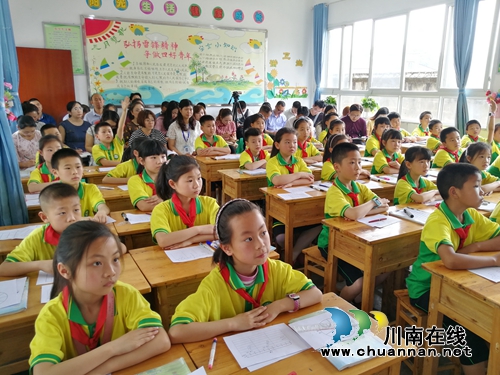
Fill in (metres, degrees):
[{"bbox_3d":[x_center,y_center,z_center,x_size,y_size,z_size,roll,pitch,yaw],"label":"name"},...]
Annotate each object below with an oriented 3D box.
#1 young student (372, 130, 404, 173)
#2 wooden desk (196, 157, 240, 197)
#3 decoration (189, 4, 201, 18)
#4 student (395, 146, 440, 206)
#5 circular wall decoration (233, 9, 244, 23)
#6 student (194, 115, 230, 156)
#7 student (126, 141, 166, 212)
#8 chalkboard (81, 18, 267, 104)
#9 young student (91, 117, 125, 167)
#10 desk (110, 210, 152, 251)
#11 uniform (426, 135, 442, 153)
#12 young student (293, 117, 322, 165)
[{"bbox_3d":[1.452,-0.004,3.856,0.420,1.120,0.620,-8,16,-28],"label":"young student"},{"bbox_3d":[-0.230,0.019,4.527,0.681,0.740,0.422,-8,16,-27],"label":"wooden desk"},{"bbox_3d":[-0.941,-3.018,6.683,0.225,0.225,0.020,-8,16,-28],"label":"decoration"},{"bbox_3d":[1.204,0.245,2.803,0.420,1.080,0.560,-8,16,-26],"label":"student"},{"bbox_3d":[-0.197,-3.093,7.038,0.226,0.228,0.020,-7,15,-26],"label":"circular wall decoration"},{"bbox_3d":[-0.480,-0.253,4.648,0.420,1.216,0.550,-6,15,-22],"label":"student"},{"bbox_3d":[-0.612,0.282,2.629,0.420,1.190,0.620,-8,16,-28],"label":"student"},{"bbox_3d":[-1.039,-1.985,6.364,3.034,1.270,0.050,-8,16,-27],"label":"chalkboard"},{"bbox_3d":[-1.427,-0.129,3.995,0.420,1.220,0.550,-8,16,-26],"label":"young student"},{"bbox_3d":[-0.515,0.518,2.499,0.610,0.710,0.410,-8,16,-26],"label":"desk"},{"bbox_3d":[2.363,-0.434,4.976,0.380,0.480,0.280,-8,16,-28],"label":"uniform"},{"bbox_3d":[0.560,-0.158,4.235,0.420,1.206,0.550,-8,16,-27],"label":"young student"}]

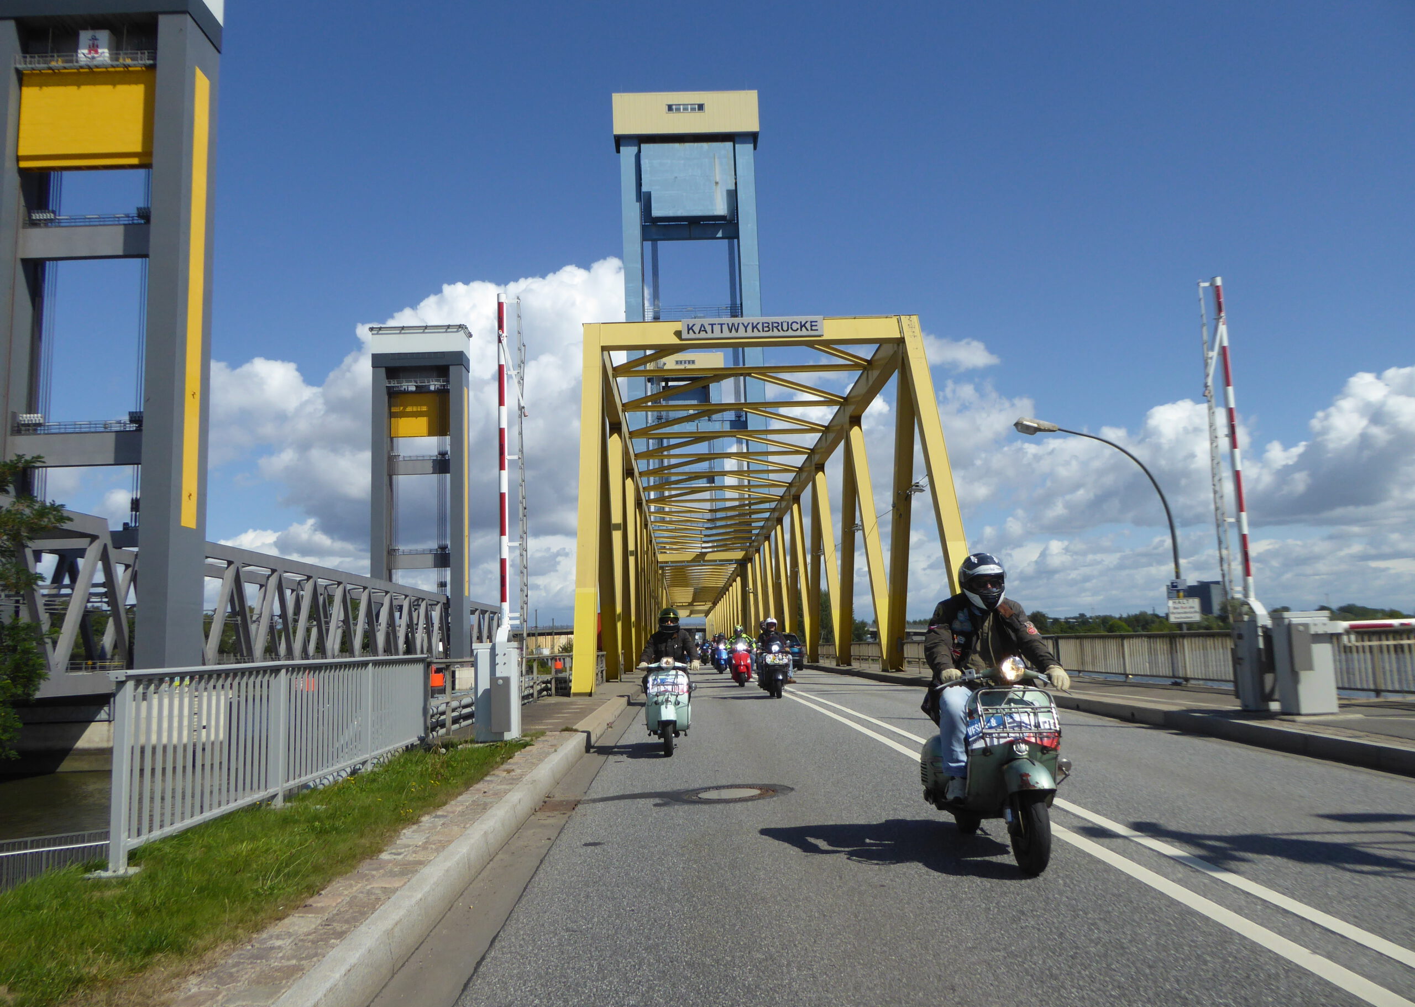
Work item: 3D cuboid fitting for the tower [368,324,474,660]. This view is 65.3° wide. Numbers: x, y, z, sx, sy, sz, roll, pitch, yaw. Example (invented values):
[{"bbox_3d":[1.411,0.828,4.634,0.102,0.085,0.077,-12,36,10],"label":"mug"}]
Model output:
[{"bbox_3d":[-62.008,-2.071,239.250,19.600,72.737,7.000,-1,-7,-1],"label":"tower"}]

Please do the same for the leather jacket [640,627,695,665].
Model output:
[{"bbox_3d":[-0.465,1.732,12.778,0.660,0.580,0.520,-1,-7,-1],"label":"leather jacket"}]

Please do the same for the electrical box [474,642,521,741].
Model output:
[{"bbox_3d":[-2.370,2.112,12.470,0.460,1.080,0.440,-1,-7,-1],"label":"electrical box"}]

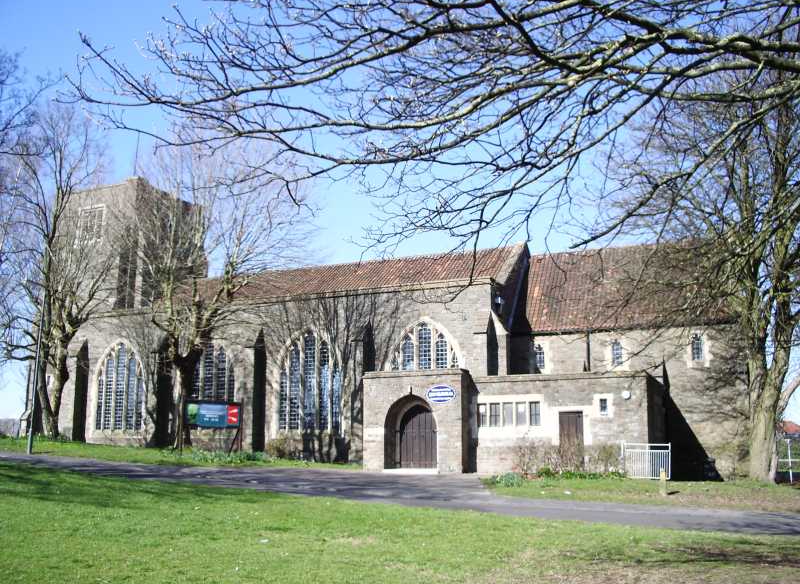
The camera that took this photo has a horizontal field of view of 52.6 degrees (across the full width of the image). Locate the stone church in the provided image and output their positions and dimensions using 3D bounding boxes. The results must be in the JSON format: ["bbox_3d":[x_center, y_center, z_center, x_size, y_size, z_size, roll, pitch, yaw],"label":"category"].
[{"bbox_3d":[-2.720,0.630,37.630,34.460,14.770,12.440,-5,-12,25],"label":"stone church"}]

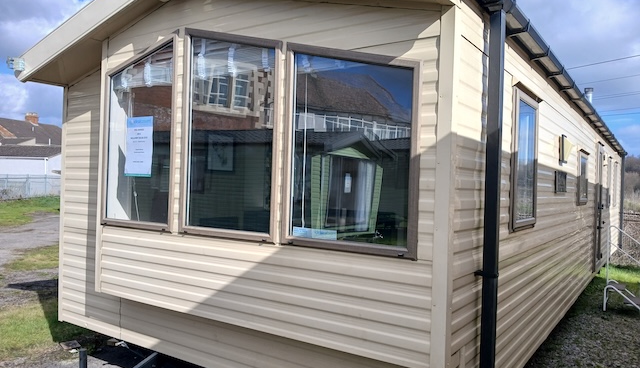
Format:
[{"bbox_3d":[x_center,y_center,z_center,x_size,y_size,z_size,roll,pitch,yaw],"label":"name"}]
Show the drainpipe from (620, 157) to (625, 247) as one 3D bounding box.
[{"bbox_3d":[6.794,0.400,10.800,0.067,2.100,0.067,1,-1,35],"label":"drainpipe"}]

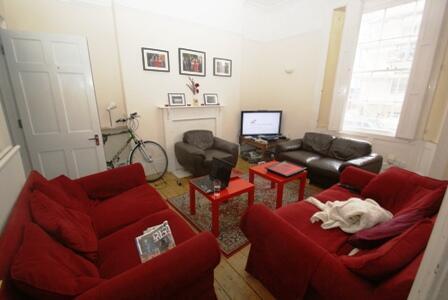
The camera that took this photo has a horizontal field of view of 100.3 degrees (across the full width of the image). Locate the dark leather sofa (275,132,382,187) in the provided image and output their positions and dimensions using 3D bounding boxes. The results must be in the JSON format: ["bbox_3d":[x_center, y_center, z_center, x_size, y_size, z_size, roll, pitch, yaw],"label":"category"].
[{"bbox_3d":[1.786,0.166,3.402,0.900,0.760,1.530,-10,18,-36],"label":"dark leather sofa"}]

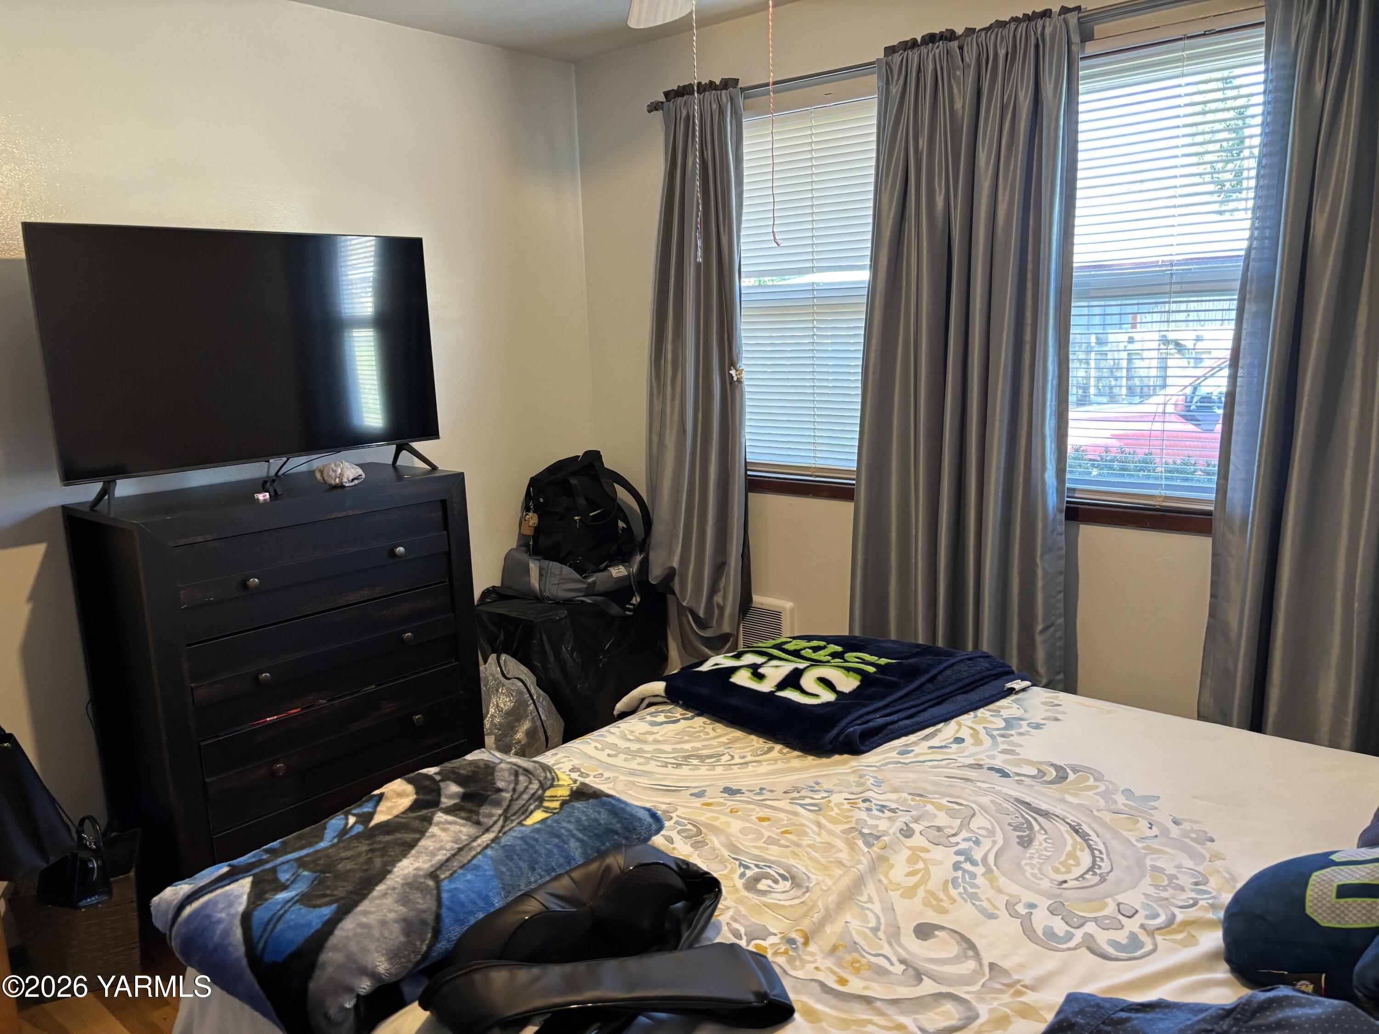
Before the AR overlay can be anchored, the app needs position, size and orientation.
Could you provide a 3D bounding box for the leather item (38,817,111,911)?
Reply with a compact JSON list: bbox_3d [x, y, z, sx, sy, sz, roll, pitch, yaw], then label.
[{"bbox_3d":[-1.380,0.735,2.304,0.155,0.190,0.090,4,12,31],"label":"leather item"}]

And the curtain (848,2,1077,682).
[{"bbox_3d":[0.718,-0.256,2.765,0.645,1.929,0.120,7,14,40],"label":"curtain"}]

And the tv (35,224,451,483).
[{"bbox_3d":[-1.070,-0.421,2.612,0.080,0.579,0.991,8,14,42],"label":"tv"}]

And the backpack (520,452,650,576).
[{"bbox_3d":[-0.331,-0.009,3.294,0.350,0.400,0.220,1,11,14],"label":"backpack"}]

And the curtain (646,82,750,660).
[{"bbox_3d":[0.016,-0.416,3.337,0.420,1.811,0.140,7,14,40],"label":"curtain"}]

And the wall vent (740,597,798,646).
[{"bbox_3d":[0.250,0.370,3.407,0.258,0.220,0.035,7,14,40],"label":"wall vent"}]

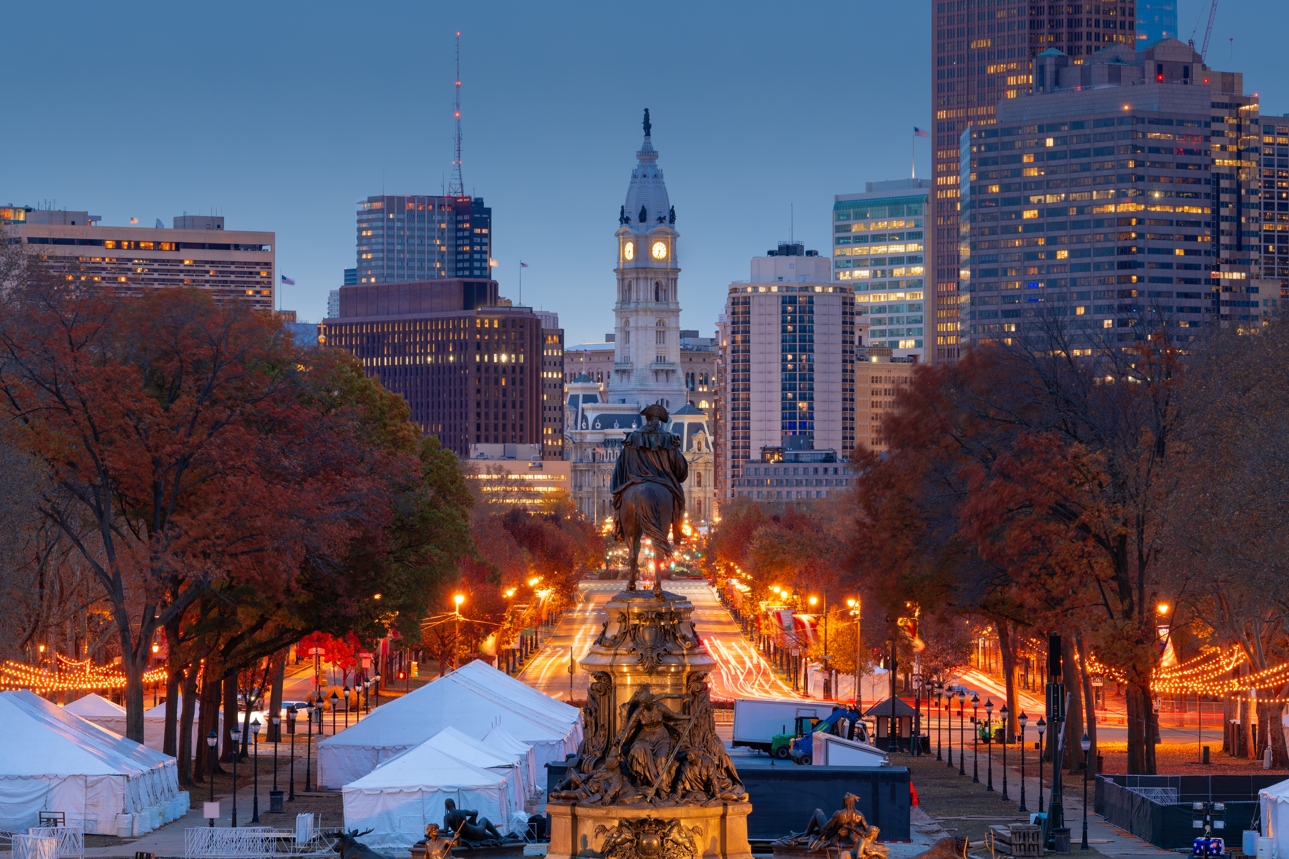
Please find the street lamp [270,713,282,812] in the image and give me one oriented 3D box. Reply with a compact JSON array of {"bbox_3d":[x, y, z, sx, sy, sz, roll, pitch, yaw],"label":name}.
[{"bbox_3d":[-15.985,14.420,209.800,0.410,4.350,0.410,0,-1,0],"label":"street lamp"}]

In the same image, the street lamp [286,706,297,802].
[{"bbox_3d":[-16.828,15.533,231.300,0.400,4.570,0.400,0,-1,0],"label":"street lamp"}]

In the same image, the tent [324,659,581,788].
[{"bbox_3d":[-10.100,15.900,265.000,12.500,5.600,48.000,0,-1,0],"label":"tent"}]

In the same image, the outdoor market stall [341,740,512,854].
[{"bbox_3d":[-8.590,14.300,189.300,6.100,4.000,6.300,0,-1,0],"label":"outdoor market stall"}]

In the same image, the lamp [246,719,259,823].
[{"bbox_3d":[-16.963,14.910,211.200,0.400,4.570,0.400,0,-1,0],"label":"lamp"}]

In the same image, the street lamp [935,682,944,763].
[{"bbox_3d":[17.221,17.075,282.000,0.400,4.570,0.400,0,-1,0],"label":"street lamp"}]

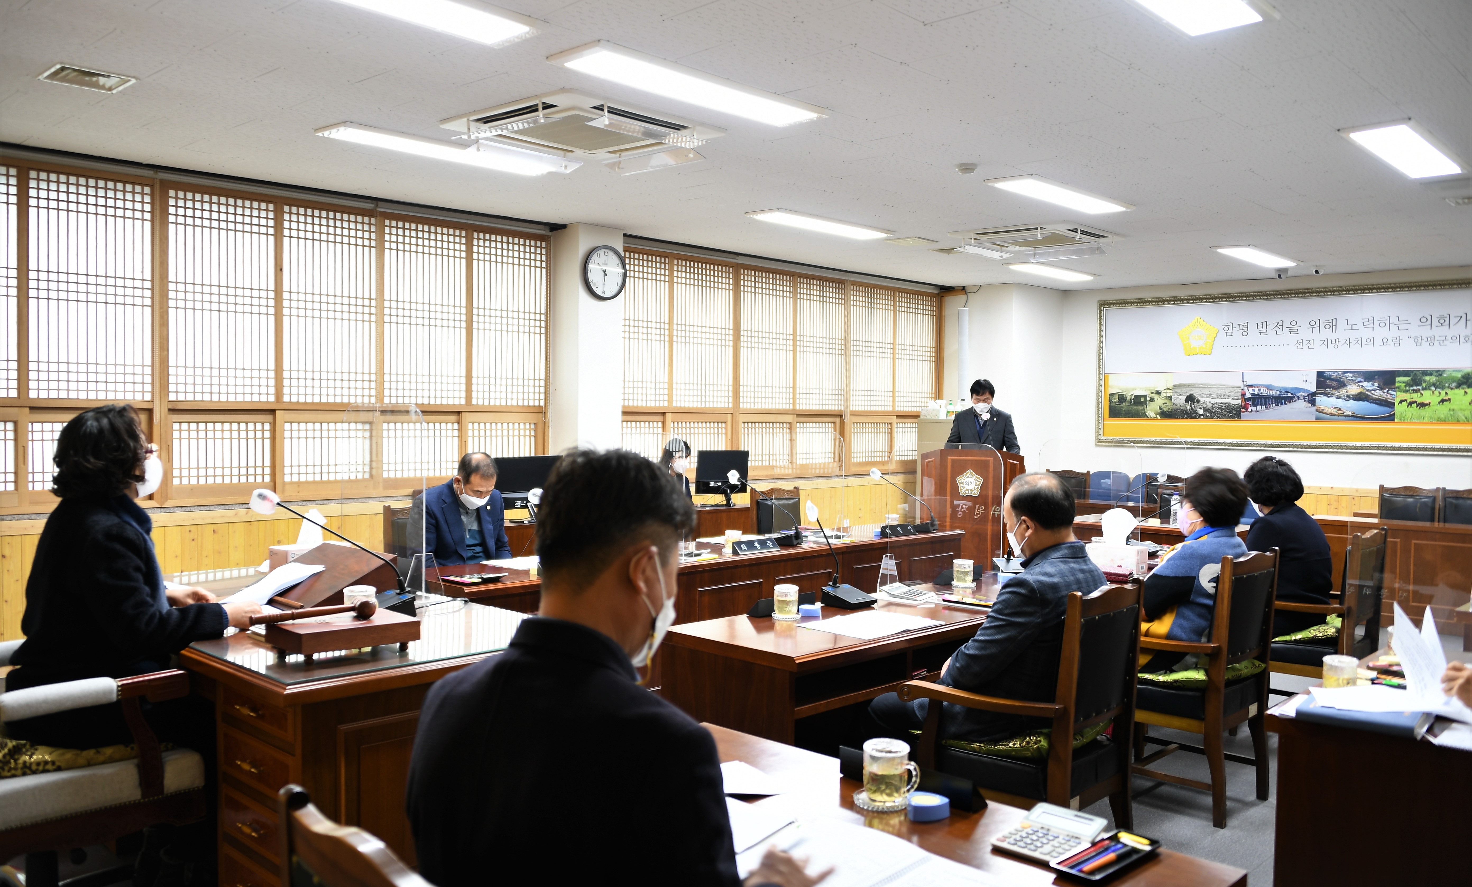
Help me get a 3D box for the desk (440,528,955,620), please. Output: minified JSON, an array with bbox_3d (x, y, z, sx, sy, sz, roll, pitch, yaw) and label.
[{"bbox_3d":[-0.048,0.911,6.010,0.600,0.730,3.590,2,2,44],"label":"desk"}]

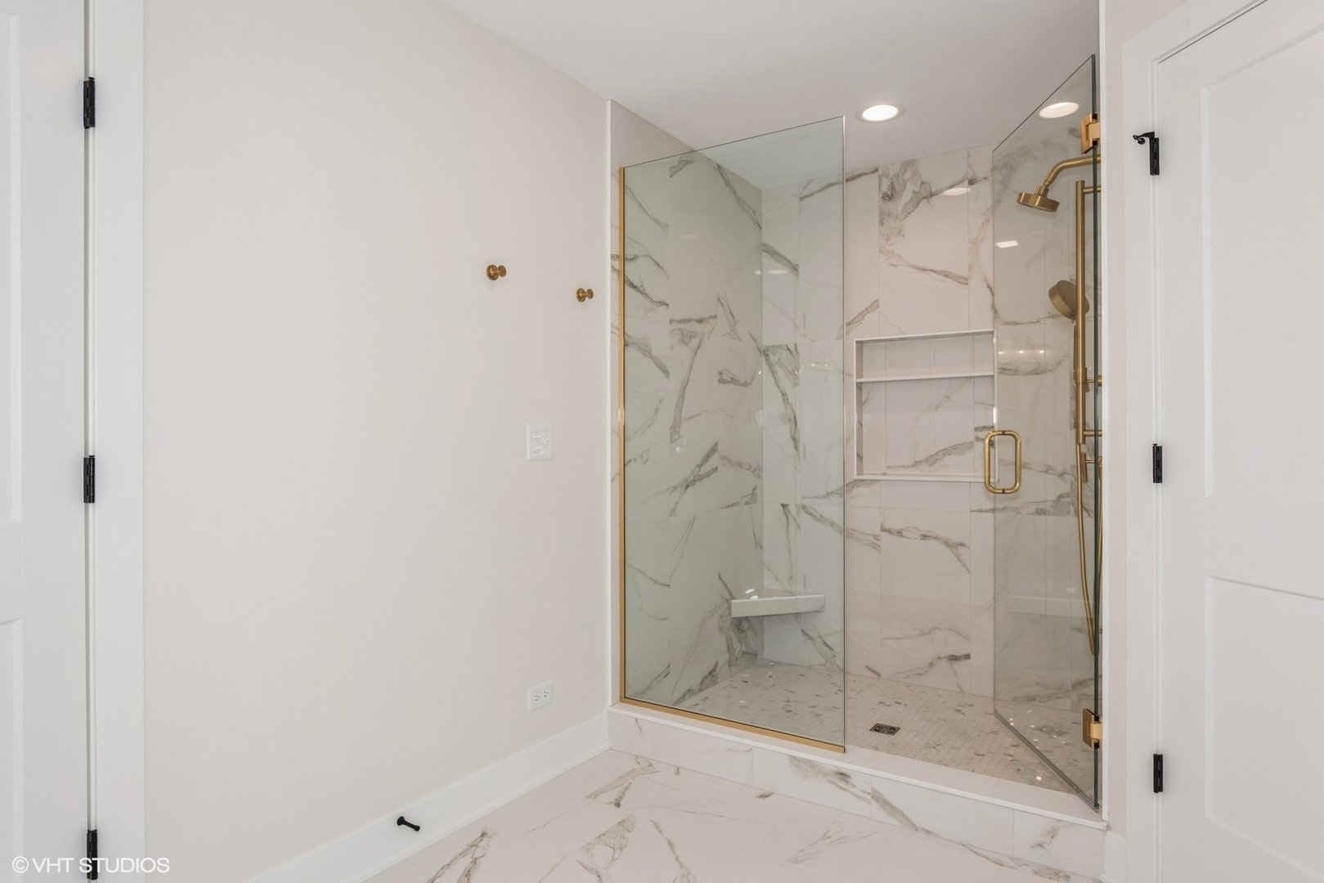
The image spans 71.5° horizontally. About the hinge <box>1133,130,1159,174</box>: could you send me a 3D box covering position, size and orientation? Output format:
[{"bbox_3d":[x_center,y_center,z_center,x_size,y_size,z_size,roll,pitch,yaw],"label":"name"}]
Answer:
[{"bbox_3d":[1.138,-0.678,2.165,0.038,0.102,0.045,0,0,-10],"label":"hinge"}]

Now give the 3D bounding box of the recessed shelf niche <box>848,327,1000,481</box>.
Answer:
[{"bbox_3d":[1.162,-0.146,4.050,0.630,0.632,0.095,0,0,36],"label":"recessed shelf niche"}]

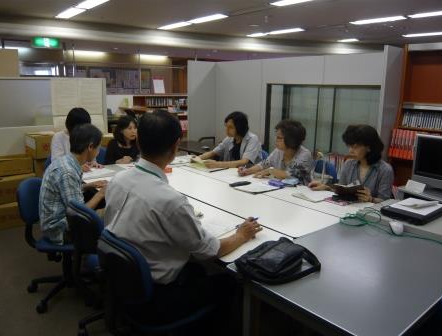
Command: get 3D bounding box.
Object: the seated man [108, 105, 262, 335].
[{"bbox_3d":[-0.181,0.411,1.831,0.560,1.380,0.840,13,18,43],"label":"seated man"}]

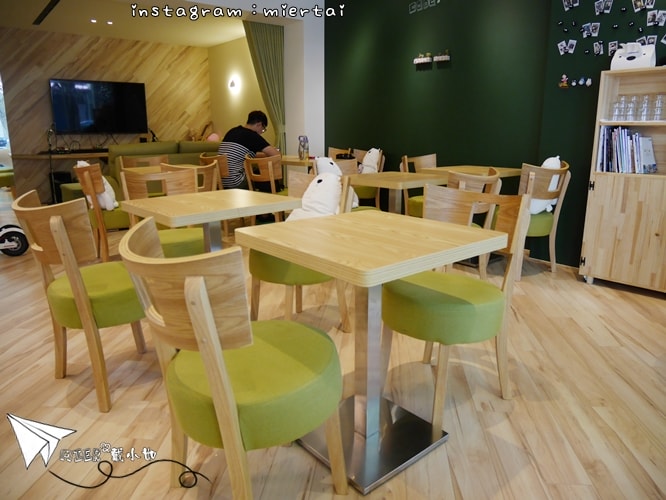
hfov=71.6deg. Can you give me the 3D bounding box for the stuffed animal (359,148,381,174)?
[{"bbox_3d":[0.418,-1.065,5.826,0.320,0.410,0.280,-14,19,-42],"label":"stuffed animal"}]

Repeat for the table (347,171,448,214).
[{"bbox_3d":[0.434,-0.167,3.447,0.610,0.750,0.610,-13,19,-42],"label":"table"}]

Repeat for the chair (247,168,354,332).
[{"bbox_3d":[-0.182,0.032,2.461,0.473,0.823,0.527,13,19,43],"label":"chair"}]

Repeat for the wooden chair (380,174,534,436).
[{"bbox_3d":[0.435,0.190,1.809,0.527,0.823,0.473,-12,18,-39],"label":"wooden chair"}]

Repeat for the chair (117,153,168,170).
[{"bbox_3d":[-1.847,-0.521,4.729,0.465,0.830,0.540,-11,17,-36],"label":"chair"}]

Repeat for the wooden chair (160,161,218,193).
[{"bbox_3d":[-1.292,-0.362,4.113,0.500,0.820,0.530,-12,18,-40],"label":"wooden chair"}]

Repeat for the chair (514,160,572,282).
[{"bbox_3d":[1.413,-0.232,3.428,0.465,0.830,0.540,-9,17,-31],"label":"chair"}]

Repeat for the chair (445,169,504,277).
[{"bbox_3d":[0.840,-0.177,3.265,0.473,0.823,0.527,-10,17,-35],"label":"chair"}]

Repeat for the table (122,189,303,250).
[{"bbox_3d":[-0.570,0.137,2.245,0.620,0.750,0.620,-12,18,-39],"label":"table"}]

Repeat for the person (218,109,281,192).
[{"bbox_3d":[-1.034,-0.894,5.290,0.800,1.280,0.520,-12,18,-39],"label":"person"}]

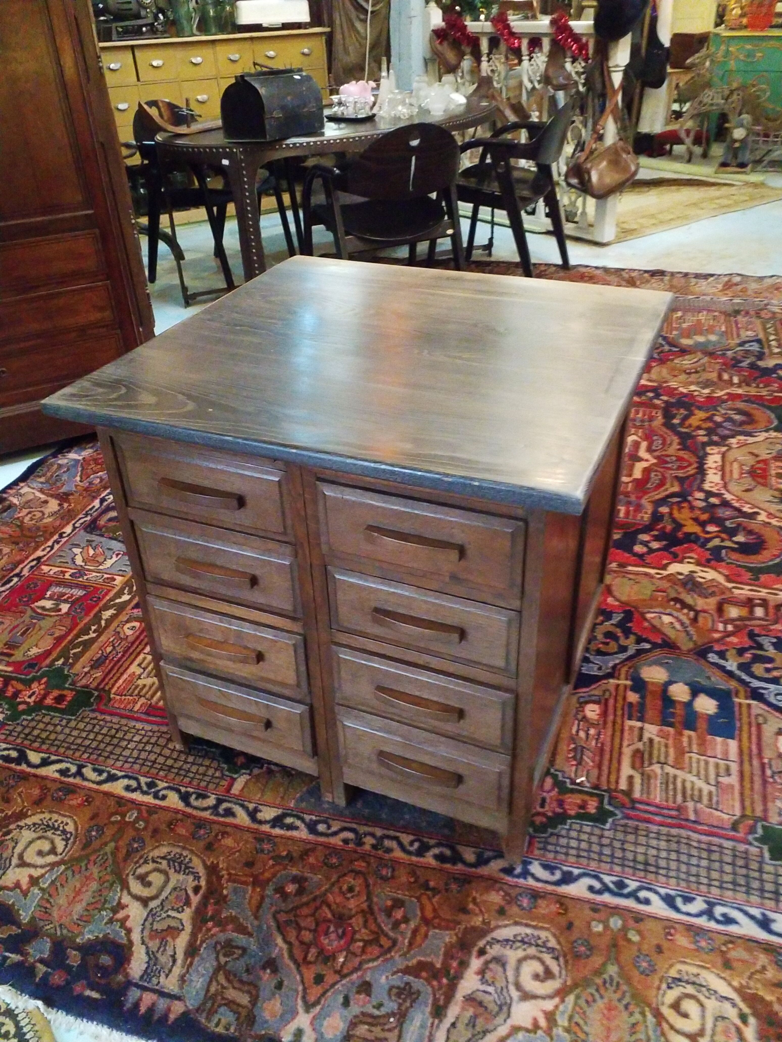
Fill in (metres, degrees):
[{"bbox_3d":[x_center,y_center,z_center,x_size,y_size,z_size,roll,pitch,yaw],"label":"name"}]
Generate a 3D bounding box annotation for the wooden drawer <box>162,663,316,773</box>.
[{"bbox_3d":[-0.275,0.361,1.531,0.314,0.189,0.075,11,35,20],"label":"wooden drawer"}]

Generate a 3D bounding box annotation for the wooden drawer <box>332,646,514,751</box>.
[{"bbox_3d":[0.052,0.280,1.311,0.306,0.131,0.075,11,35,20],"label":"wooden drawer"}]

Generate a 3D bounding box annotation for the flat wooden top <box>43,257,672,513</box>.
[{"bbox_3d":[0.008,-0.305,1.429,0.831,0.028,0.830,11,35,20],"label":"flat wooden top"}]

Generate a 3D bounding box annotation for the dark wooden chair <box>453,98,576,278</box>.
[{"bbox_3d":[0.585,-1.683,4.223,0.580,0.820,0.550,14,36,24],"label":"dark wooden chair"}]

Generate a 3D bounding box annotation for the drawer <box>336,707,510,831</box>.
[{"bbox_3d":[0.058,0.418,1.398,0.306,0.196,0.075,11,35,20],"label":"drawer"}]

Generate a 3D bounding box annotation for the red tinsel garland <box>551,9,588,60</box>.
[{"bbox_3d":[1.021,-2.775,4.645,0.150,0.232,0.272,-22,37,-28],"label":"red tinsel garland"}]

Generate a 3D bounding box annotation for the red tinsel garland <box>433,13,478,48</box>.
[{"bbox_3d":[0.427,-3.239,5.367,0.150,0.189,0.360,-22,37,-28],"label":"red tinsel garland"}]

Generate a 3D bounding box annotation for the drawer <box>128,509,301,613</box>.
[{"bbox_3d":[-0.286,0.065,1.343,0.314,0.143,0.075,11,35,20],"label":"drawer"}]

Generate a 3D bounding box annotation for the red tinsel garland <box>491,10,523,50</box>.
[{"bbox_3d":[0.709,-3.028,5.018,0.150,0.201,0.258,-22,37,-28],"label":"red tinsel garland"}]

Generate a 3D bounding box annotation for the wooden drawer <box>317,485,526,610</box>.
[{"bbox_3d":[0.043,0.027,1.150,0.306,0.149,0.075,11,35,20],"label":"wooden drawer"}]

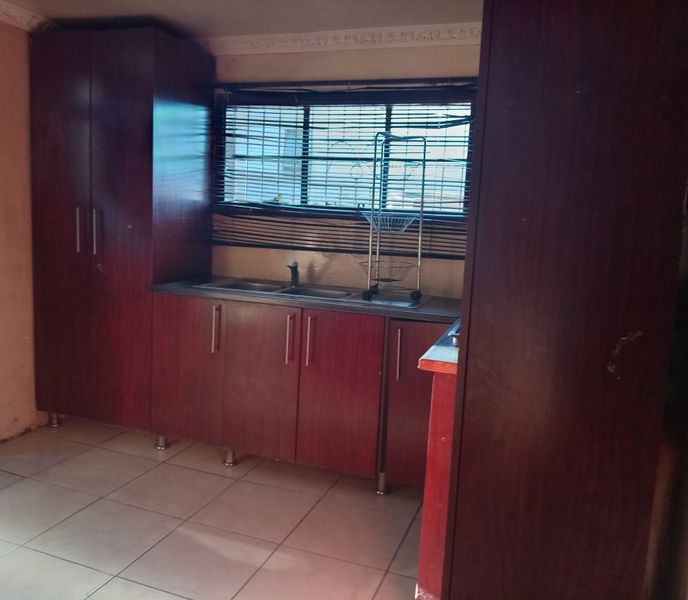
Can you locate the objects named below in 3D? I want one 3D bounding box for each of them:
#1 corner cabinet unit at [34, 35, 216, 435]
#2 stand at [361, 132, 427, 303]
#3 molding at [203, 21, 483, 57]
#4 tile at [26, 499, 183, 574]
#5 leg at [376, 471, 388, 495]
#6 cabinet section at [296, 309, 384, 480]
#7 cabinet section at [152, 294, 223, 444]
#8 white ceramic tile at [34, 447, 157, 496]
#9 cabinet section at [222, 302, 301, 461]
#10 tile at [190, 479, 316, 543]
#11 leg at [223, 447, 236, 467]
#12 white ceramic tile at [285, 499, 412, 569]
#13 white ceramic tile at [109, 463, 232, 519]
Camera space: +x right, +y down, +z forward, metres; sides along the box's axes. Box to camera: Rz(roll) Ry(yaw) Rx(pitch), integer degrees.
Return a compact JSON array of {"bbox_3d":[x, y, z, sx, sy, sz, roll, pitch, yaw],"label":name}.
[{"bbox_3d":[-1.264,-0.372,3.321,0.787,2.064,0.542,6,8,19],"label":"corner cabinet unit"},{"bbox_3d":[0.250,-0.398,2.880,0.301,0.795,0.297,6,8,19],"label":"stand"},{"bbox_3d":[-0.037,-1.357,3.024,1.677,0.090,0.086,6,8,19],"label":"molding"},{"bbox_3d":[-0.934,0.930,2.293,0.430,0.010,0.430,6,8,19],"label":"tile"},{"bbox_3d":[0.177,0.875,2.739,0.050,0.107,0.050,6,8,19],"label":"leg"},{"bbox_3d":[0.062,0.408,2.927,0.406,0.747,0.520,6,8,19],"label":"cabinet section"},{"bbox_3d":[-0.720,0.323,3.191,0.419,0.747,0.520,6,8,19],"label":"cabinet section"},{"bbox_3d":[-1.201,0.841,2.835,0.430,0.010,0.430,6,8,19],"label":"white ceramic tile"},{"bbox_3d":[-0.325,0.366,3.057,0.410,0.747,0.520,6,8,19],"label":"cabinet section"},{"bbox_3d":[-0.387,0.927,2.553,0.430,0.010,0.430,6,8,19],"label":"tile"},{"bbox_3d":[-0.582,0.805,2.974,0.050,0.097,0.050,6,8,19],"label":"leg"},{"bbox_3d":[0.017,0.969,2.416,0.430,0.010,0.430,6,8,19],"label":"white ceramic tile"},{"bbox_3d":[-0.792,0.884,2.693,0.430,0.010,0.430,6,8,19],"label":"white ceramic tile"}]

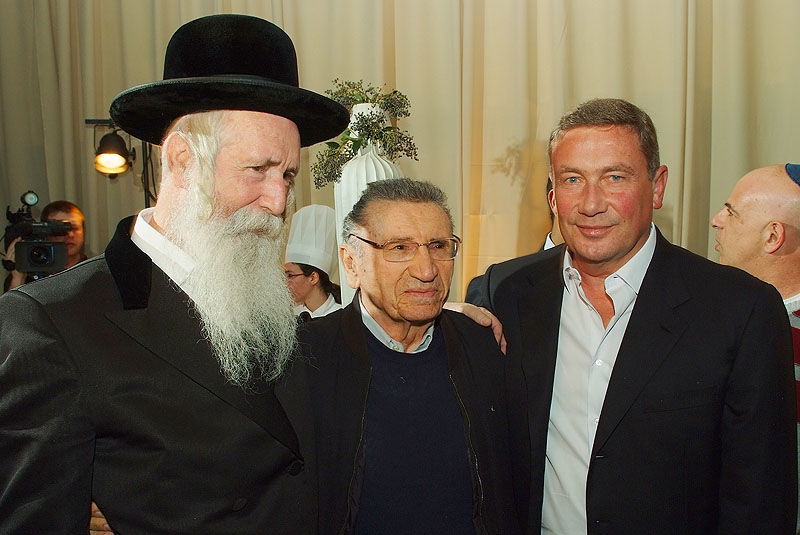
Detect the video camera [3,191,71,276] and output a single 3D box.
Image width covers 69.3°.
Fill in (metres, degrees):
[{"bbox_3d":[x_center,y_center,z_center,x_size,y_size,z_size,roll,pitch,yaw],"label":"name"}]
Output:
[{"bbox_3d":[-1.438,-0.127,2.300,0.230,0.340,0.500,-3,4,-32],"label":"video camera"}]

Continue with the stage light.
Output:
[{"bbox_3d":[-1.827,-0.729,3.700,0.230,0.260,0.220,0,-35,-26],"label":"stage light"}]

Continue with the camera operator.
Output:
[{"bbox_3d":[-1.430,0.581,2.492,0.580,1.740,0.500,-3,4,-31],"label":"camera operator"}]

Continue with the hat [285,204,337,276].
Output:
[{"bbox_3d":[-0.366,-0.113,2.420,0.210,0.280,0.210,8,3,-18],"label":"hat"}]

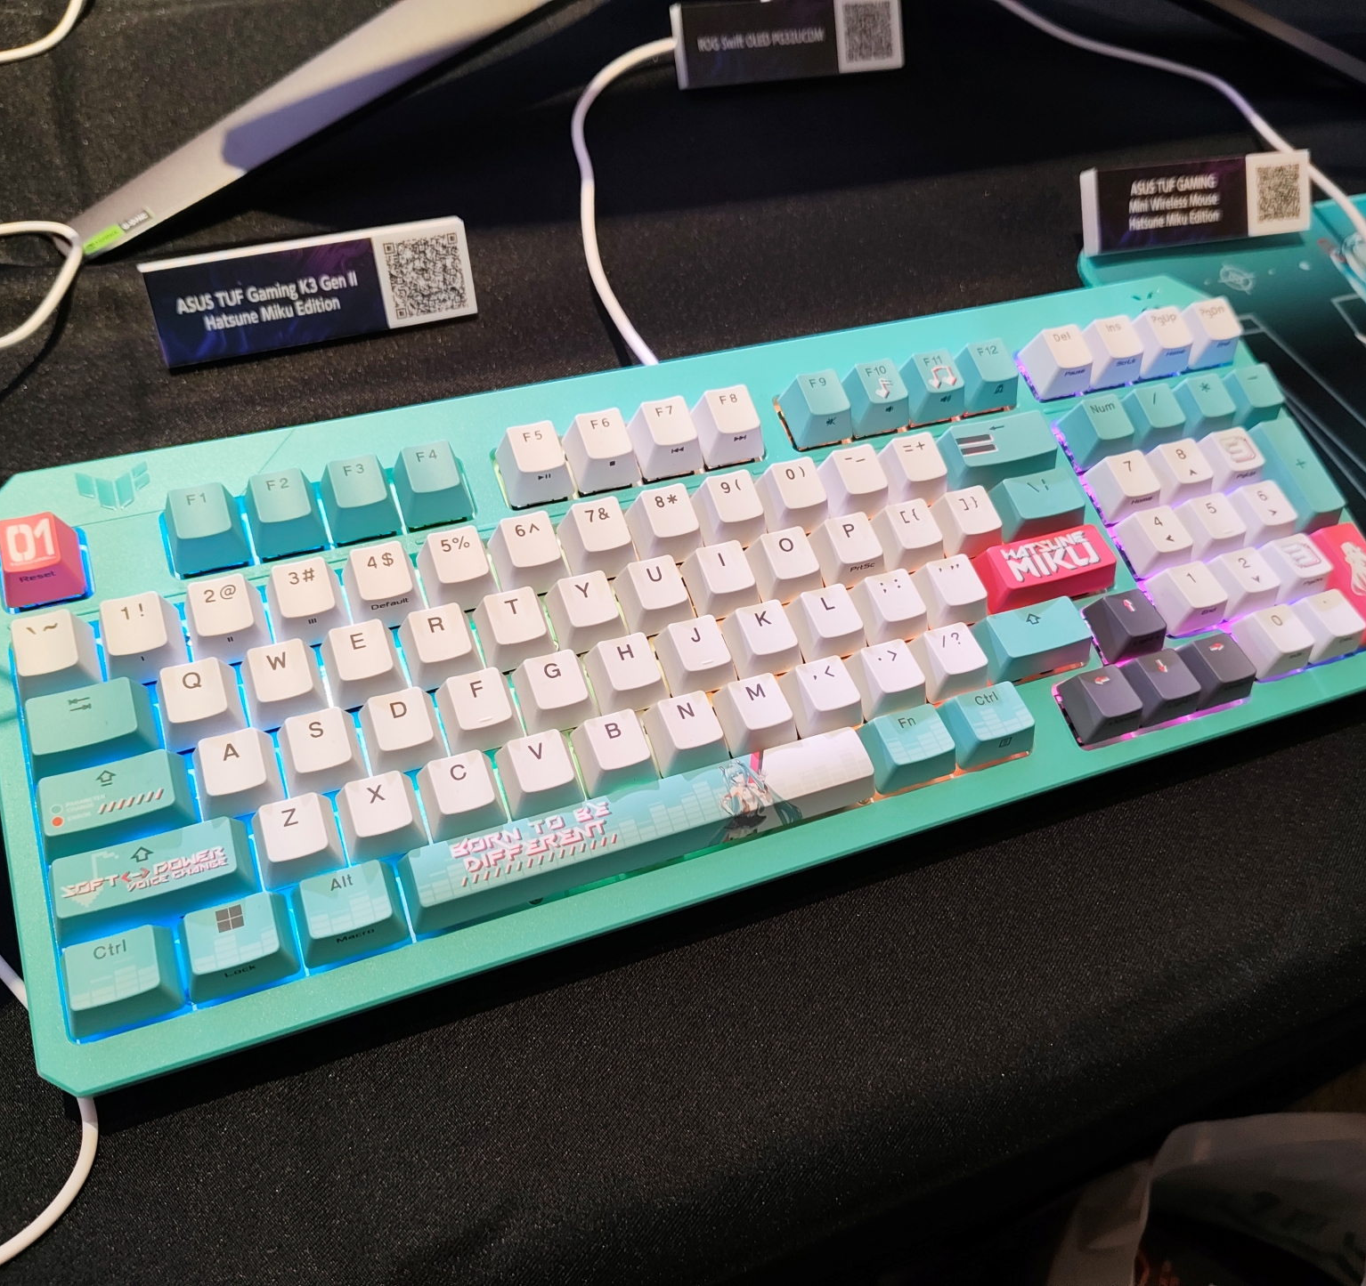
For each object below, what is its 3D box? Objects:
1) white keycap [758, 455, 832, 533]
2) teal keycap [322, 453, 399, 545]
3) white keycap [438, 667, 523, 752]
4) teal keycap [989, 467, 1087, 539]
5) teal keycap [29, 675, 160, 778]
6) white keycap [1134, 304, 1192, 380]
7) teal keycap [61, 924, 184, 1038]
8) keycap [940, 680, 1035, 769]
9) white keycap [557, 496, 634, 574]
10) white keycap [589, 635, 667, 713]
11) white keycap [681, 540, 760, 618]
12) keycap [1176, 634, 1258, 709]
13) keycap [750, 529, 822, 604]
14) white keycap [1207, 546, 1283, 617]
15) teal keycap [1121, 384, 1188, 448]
[{"bbox_3d":[0.032,-0.041,0.330,0.018,0.011,0.018,-14,69,-17],"label":"white keycap"},{"bbox_3d":[-0.084,-0.038,0.307,0.018,0.013,0.018,-14,67,-17],"label":"teal keycap"},{"bbox_3d":[-0.049,0.016,0.288,0.018,0.008,0.018,-14,69,-17],"label":"white keycap"},{"bbox_3d":[0.104,-0.041,0.345,0.028,0.008,0.018,-14,69,-17],"label":"teal keycap"},{"bbox_3d":[-0.135,0.019,0.269,0.028,0.009,0.018,-14,68,-17],"label":"teal keycap"},{"bbox_3d":[0.153,-0.096,0.378,0.018,0.011,0.018,-14,69,-17],"label":"white keycap"},{"bbox_3d":[-0.118,0.070,0.248,0.023,0.010,0.018,-14,67,-17],"label":"teal keycap"},{"bbox_3d":[0.081,0.021,0.311,0.023,0.010,0.018,-14,68,-17],"label":"keycap"},{"bbox_3d":[-0.021,-0.027,0.313,0.018,0.011,0.018,-14,68,-17],"label":"white keycap"},{"bbox_3d":[-0.014,0.007,0.299,0.018,0.009,0.018,-14,68,-17],"label":"white keycap"},{"bbox_3d":[0.011,-0.017,0.315,0.018,0.010,0.018,-14,68,-17],"label":"white keycap"},{"bbox_3d":[0.150,0.007,0.331,0.018,0.010,0.018,-14,68,-17],"label":"keycap"},{"bbox_3d":[0.029,-0.021,0.322,0.018,0.011,0.018,-14,67,-17],"label":"keycap"},{"bbox_3d":[0.164,-0.018,0.346,0.018,0.010,0.018,-14,68,-17],"label":"white keycap"},{"bbox_3d":[0.145,-0.069,0.365,0.018,0.012,0.018,-14,68,-17],"label":"teal keycap"}]

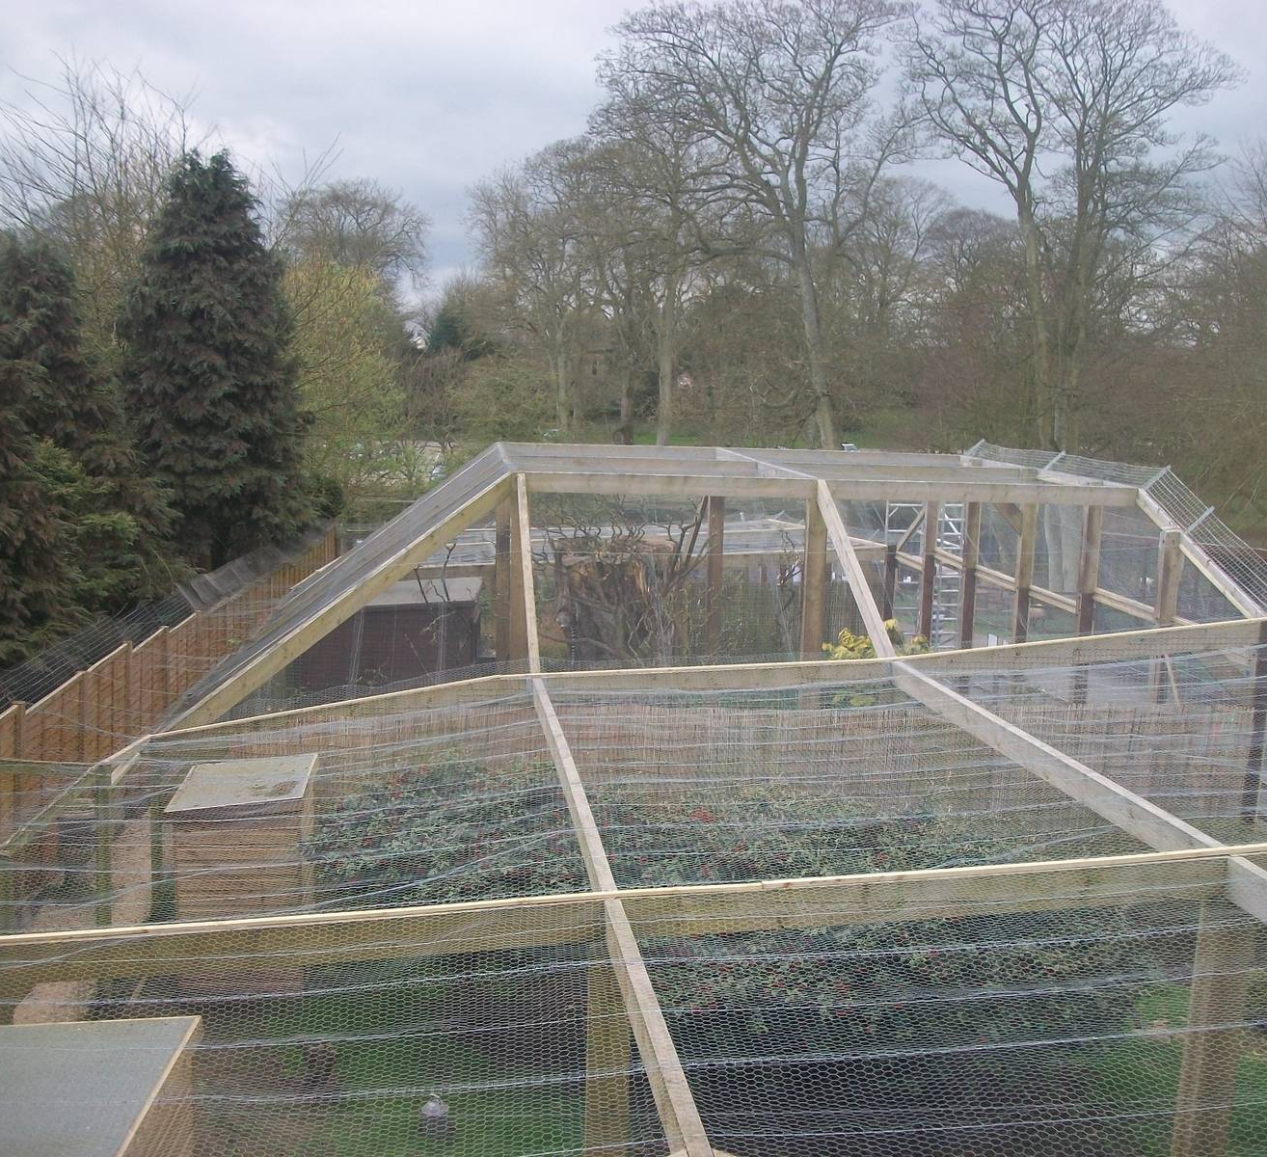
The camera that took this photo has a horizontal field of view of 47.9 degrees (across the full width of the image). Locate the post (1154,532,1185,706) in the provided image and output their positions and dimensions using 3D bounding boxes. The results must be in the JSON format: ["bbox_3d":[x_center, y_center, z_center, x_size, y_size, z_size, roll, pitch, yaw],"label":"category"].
[{"bbox_3d":[5.750,0.816,15.499,0.180,2.680,0.170,1,9,-4],"label":"post"}]

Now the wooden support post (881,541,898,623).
[{"bbox_3d":[4.904,0.282,27.344,0.160,1.940,0.160,1,9,-4],"label":"wooden support post"}]

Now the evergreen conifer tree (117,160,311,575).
[{"bbox_3d":[-9.775,-4.327,33.314,4.300,11.000,4.300,1,9,-6],"label":"evergreen conifer tree"}]

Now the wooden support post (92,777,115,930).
[{"bbox_3d":[-3.924,2.276,10.634,0.120,1.810,0.120,1,9,-6],"label":"wooden support post"}]

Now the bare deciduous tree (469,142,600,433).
[{"bbox_3d":[-7.080,-20.477,101.521,9.300,20.550,9.000,2,9,0],"label":"bare deciduous tree"}]

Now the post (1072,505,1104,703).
[{"bbox_3d":[5.664,0.429,17.933,0.170,3.150,0.170,1,9,-4],"label":"post"}]

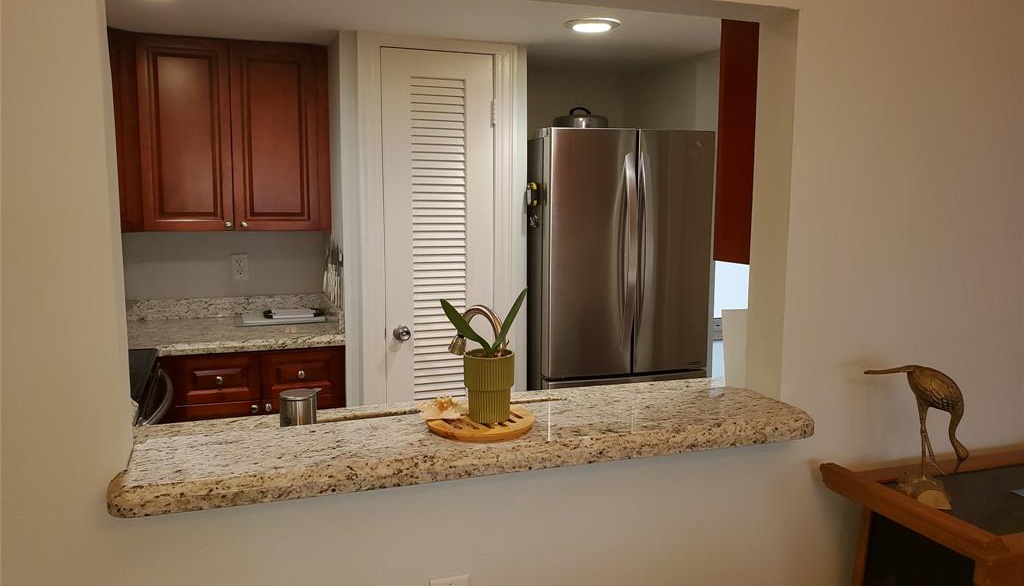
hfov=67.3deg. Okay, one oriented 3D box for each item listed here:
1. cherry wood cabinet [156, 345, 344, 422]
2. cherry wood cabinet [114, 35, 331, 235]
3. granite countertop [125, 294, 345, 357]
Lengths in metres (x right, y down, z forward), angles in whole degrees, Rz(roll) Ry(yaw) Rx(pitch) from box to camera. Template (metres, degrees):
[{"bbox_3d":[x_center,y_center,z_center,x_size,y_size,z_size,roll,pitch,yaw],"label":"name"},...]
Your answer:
[{"bbox_3d":[-1.093,0.619,3.298,0.690,0.879,0.640,-2,7,-20],"label":"cherry wood cabinet"},{"bbox_3d":[-1.204,-0.652,3.261,0.813,0.762,0.344,-2,7,-20],"label":"cherry wood cabinet"},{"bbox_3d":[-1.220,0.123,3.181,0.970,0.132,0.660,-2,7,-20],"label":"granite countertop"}]

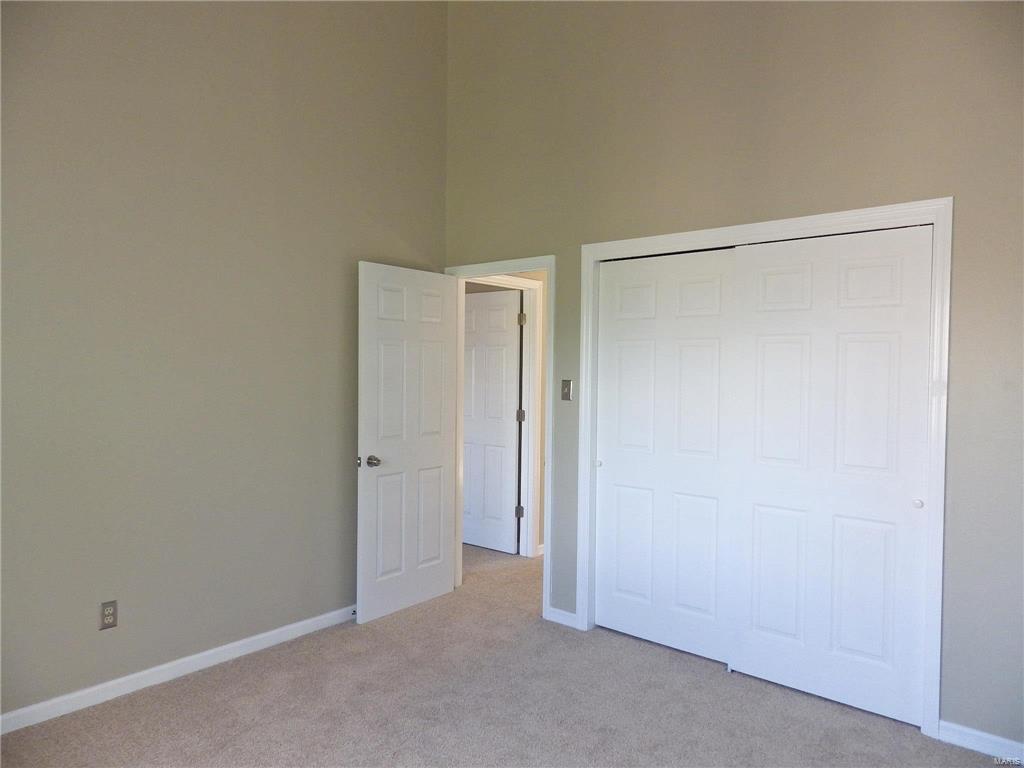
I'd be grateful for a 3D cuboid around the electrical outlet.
[{"bbox_3d":[-1.718,0.986,2.772,0.010,0.114,0.070,1,1,39],"label":"electrical outlet"}]

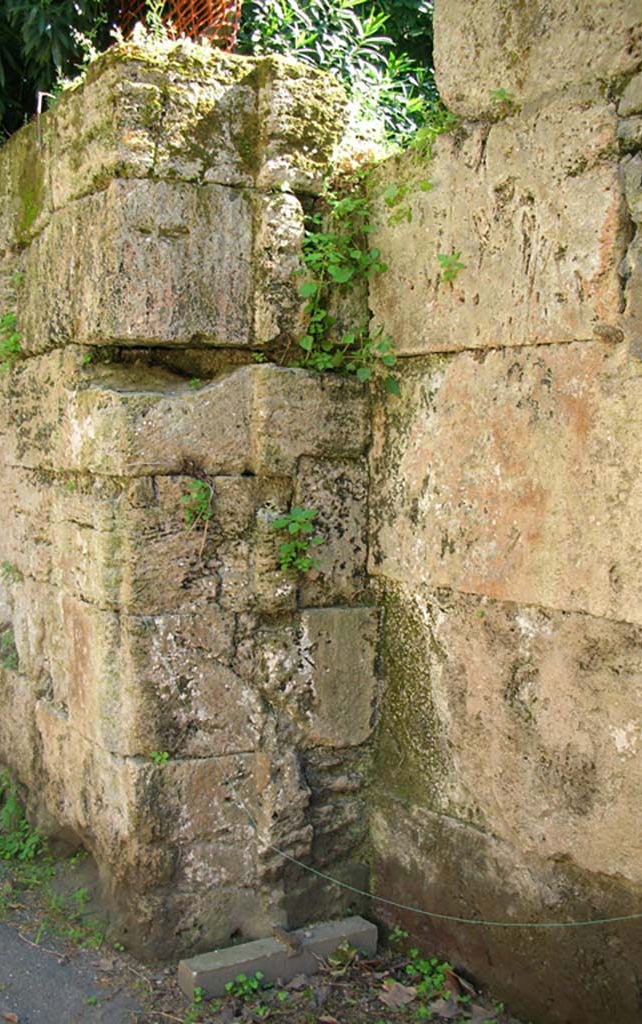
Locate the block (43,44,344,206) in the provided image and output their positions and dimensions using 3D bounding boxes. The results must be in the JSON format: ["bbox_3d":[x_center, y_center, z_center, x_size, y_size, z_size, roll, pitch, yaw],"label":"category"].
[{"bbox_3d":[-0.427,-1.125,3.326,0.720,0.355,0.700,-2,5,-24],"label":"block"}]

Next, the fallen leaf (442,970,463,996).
[{"bbox_3d":[0.360,1.292,2.837,0.055,0.055,0.040,0,5,0],"label":"fallen leaf"}]

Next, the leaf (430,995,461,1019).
[{"bbox_3d":[0.332,1.319,2.762,0.085,0.025,0.075,0,5,0],"label":"leaf"}]

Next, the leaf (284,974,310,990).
[{"bbox_3d":[-0.068,1.307,2.876,0.070,0.025,0.050,0,5,0],"label":"leaf"}]

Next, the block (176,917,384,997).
[{"bbox_3d":[-0.115,1.281,2.990,0.576,0.073,0.097,-3,6,-26],"label":"block"}]

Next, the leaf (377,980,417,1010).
[{"bbox_3d":[0.208,1.310,2.818,0.105,0.025,0.110,-1,5,-5],"label":"leaf"}]

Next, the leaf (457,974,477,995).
[{"bbox_3d":[0.402,1.296,2.841,0.050,0.040,0.040,0,5,0],"label":"leaf"}]

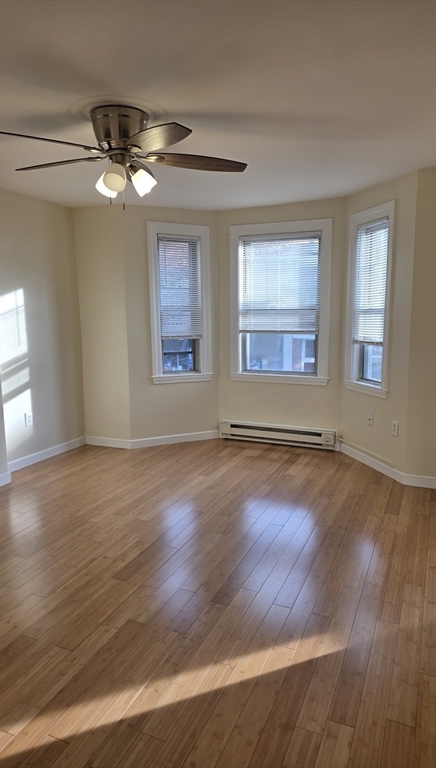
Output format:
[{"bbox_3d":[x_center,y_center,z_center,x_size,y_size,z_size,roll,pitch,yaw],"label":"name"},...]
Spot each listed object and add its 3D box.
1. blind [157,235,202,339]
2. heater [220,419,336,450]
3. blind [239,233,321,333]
[{"bbox_3d":[-0.374,-0.968,5.157,0.436,1.014,0.040,-4,10,-24],"label":"blind"},{"bbox_3d":[0.601,0.521,5.255,1.235,0.182,0.070,4,10,24],"label":"heater"},{"bbox_3d":[0.602,-0.983,5.062,0.830,0.964,0.040,4,10,24],"label":"blind"}]

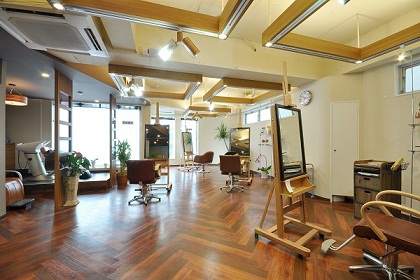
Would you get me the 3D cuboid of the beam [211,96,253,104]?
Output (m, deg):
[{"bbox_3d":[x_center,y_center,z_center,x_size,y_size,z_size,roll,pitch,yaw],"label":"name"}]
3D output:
[{"bbox_3d":[0.570,-1.101,4.900,1.430,0.137,0.090,0,0,-17],"label":"beam"}]

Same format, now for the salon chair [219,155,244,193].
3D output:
[{"bbox_3d":[0.555,0.785,4.363,0.580,0.850,0.660,0,0,23],"label":"salon chair"}]

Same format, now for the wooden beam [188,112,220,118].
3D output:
[{"bbox_3d":[-0.395,-1.135,8.066,1.645,0.154,0.115,0,0,-17],"label":"wooden beam"}]

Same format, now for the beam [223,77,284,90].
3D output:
[{"bbox_3d":[0.970,-1.101,3.542,1.500,0.137,0.090,0,0,-17],"label":"beam"}]

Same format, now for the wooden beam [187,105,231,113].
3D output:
[{"bbox_3d":[0.030,-1.101,6.380,1.540,0.137,0.090,0,0,-17],"label":"wooden beam"}]

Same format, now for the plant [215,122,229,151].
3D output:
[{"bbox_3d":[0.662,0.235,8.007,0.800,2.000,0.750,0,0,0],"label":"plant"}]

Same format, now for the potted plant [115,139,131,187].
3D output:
[{"bbox_3d":[-2.383,0.597,4.784,0.400,1.240,0.400,0,0,-23],"label":"potted plant"}]

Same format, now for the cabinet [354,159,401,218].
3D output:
[{"bbox_3d":[2.431,0.760,2.549,0.440,0.870,0.330,0,0,-19],"label":"cabinet"}]

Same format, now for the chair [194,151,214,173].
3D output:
[{"bbox_3d":[-0.220,0.805,6.400,0.660,0.750,0.630,0,0,22],"label":"chair"}]

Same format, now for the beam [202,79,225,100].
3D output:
[{"bbox_3d":[0.108,-1.181,4.307,0.115,0.154,1.574,0,0,-17],"label":"beam"}]

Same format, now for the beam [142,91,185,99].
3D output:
[{"bbox_3d":[-1.280,-1.101,4.320,1.420,0.137,0.090,0,0,-18],"label":"beam"}]

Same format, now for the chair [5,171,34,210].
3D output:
[{"bbox_3d":[-3.530,0.750,2.840,0.900,0.860,0.620,0,0,-20],"label":"chair"}]

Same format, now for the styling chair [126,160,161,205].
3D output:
[{"bbox_3d":[-1.260,0.775,3.420,0.590,0.810,0.740,0,0,-3],"label":"styling chair"}]

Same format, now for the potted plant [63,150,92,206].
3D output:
[{"bbox_3d":[-2.573,0.717,3.363,0.460,0.980,0.460,0,0,-27],"label":"potted plant"}]

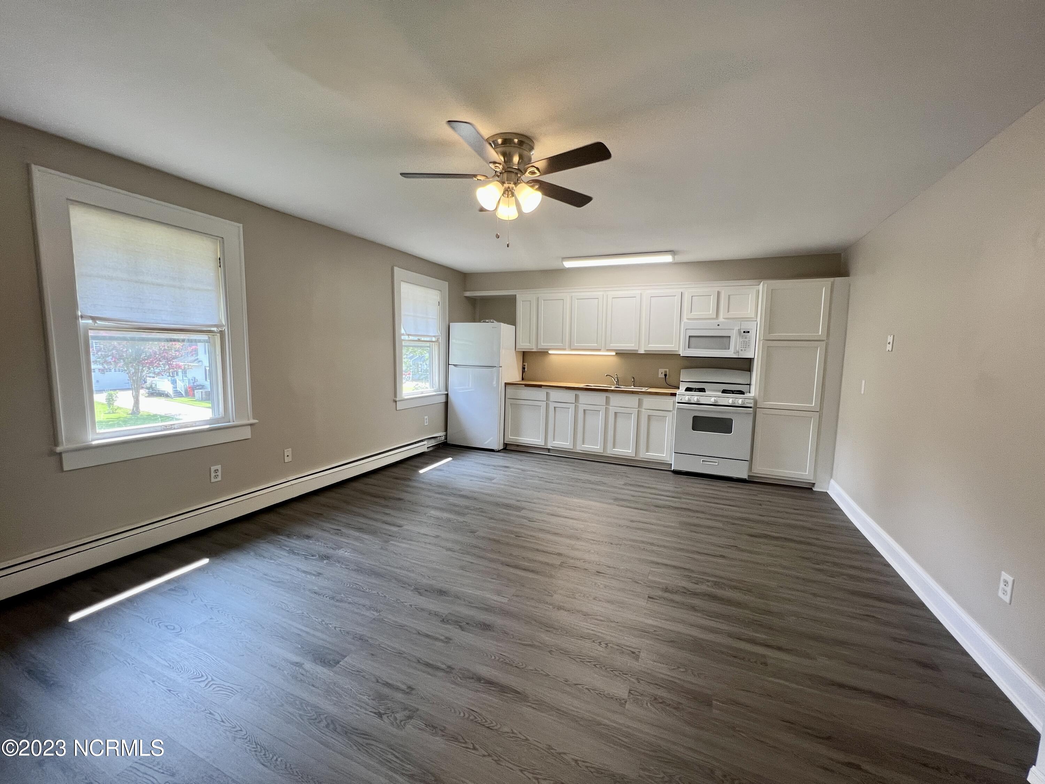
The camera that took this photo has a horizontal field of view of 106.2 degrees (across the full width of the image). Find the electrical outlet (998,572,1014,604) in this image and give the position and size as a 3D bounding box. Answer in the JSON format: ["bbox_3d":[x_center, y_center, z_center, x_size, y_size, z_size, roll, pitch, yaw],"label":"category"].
[{"bbox_3d":[2.077,0.838,1.682,0.008,0.114,0.071,4,6,24],"label":"electrical outlet"}]

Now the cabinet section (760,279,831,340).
[{"bbox_3d":[2.864,-0.845,4.218,0.578,0.606,0.608,4,6,25],"label":"cabinet section"}]

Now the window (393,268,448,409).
[{"bbox_3d":[-1.288,-0.647,5.052,0.100,1.669,1.060,4,6,25],"label":"window"}]

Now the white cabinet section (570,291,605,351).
[{"bbox_3d":[0.917,-0.915,5.272,0.463,0.751,0.329,4,6,25],"label":"white cabinet section"}]

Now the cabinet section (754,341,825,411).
[{"bbox_3d":[2.853,-0.191,4.282,0.578,0.709,0.608,4,6,25],"label":"cabinet section"}]

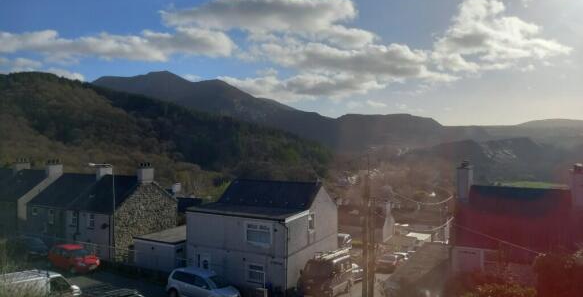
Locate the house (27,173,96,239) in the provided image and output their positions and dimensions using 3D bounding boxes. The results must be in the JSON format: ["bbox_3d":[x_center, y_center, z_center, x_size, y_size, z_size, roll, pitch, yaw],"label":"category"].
[{"bbox_3d":[-18.282,5.184,36.985,5.400,6.200,6.100,0,1,30],"label":"house"}]

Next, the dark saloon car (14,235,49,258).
[{"bbox_3d":[-19.974,7.450,31.570,4.400,1.450,1.750,0,1,32],"label":"dark saloon car"}]

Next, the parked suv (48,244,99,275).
[{"bbox_3d":[-14.774,7.431,28.719,3.900,1.500,1.680,0,1,31],"label":"parked suv"}]

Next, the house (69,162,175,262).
[{"bbox_3d":[-13.553,4.862,34.150,5.800,7.100,6.100,0,1,30],"label":"house"}]

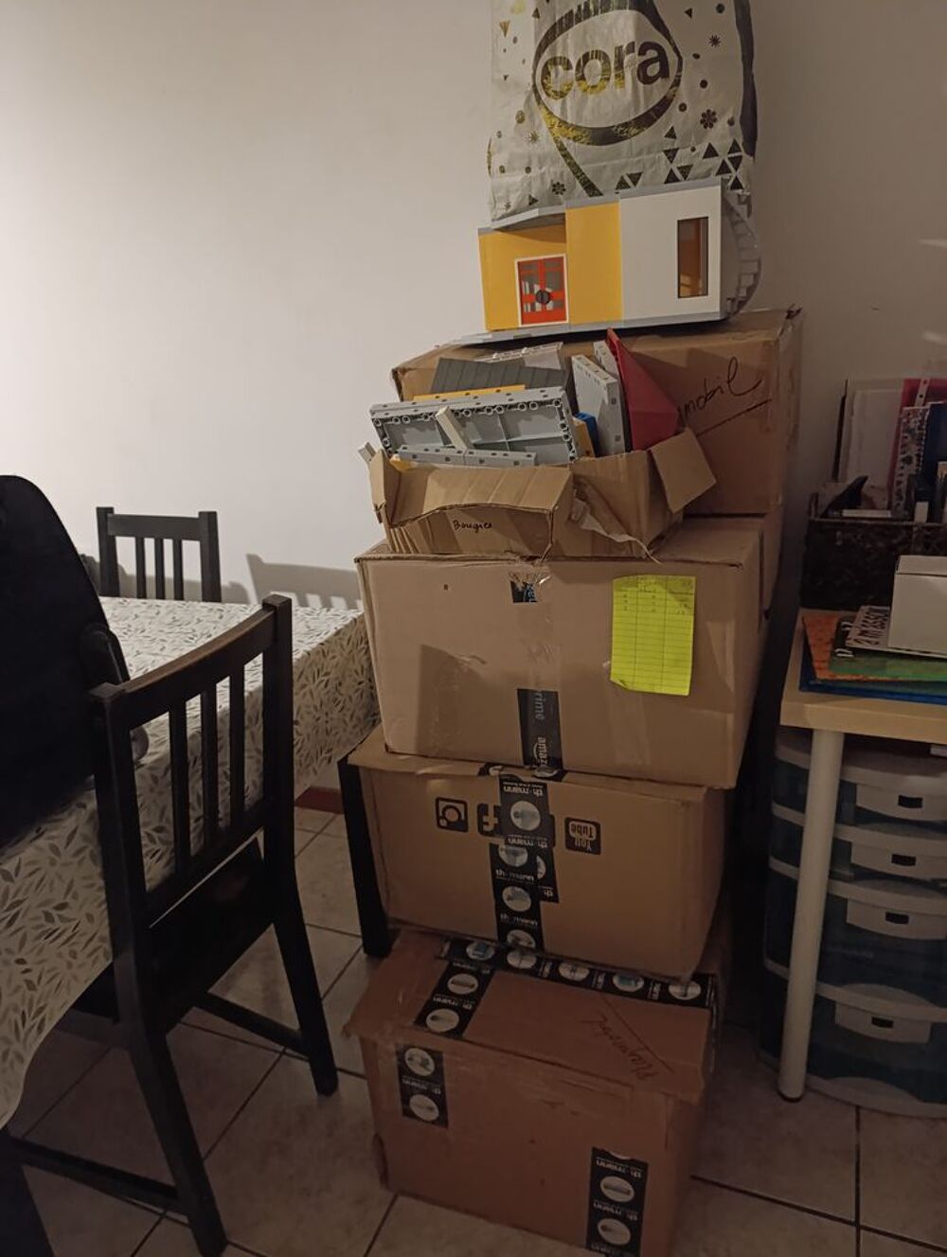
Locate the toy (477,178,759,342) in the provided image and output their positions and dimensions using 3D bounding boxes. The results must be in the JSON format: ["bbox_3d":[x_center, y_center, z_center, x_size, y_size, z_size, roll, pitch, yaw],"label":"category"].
[{"bbox_3d":[0.225,-0.611,1.421,0.497,0.190,0.280,3,21,20],"label":"toy"}]

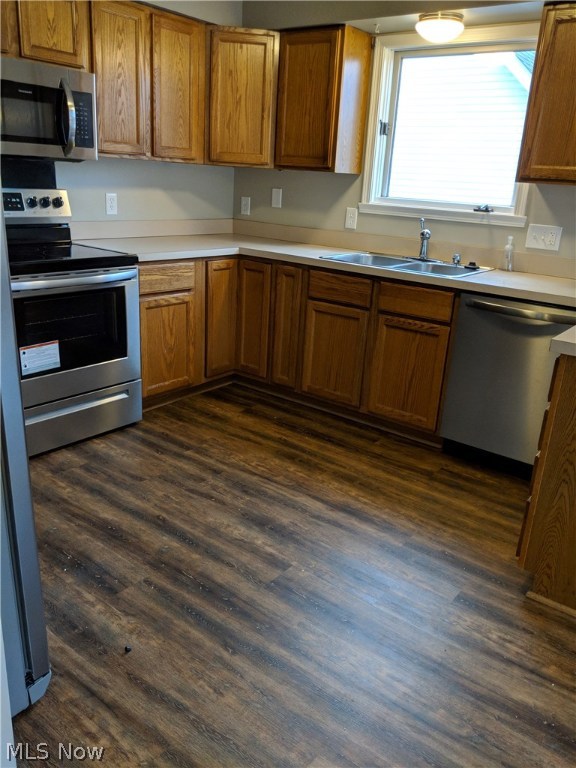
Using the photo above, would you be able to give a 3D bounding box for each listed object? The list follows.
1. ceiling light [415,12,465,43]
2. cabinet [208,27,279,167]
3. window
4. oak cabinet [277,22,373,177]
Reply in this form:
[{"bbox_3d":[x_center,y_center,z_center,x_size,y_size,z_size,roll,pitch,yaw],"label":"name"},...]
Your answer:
[{"bbox_3d":[0.779,-1.819,3.091,0.250,0.110,0.250,17,23,34],"label":"ceiling light"},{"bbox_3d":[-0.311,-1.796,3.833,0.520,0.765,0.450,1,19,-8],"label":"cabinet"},{"bbox_3d":[0.906,-1.442,3.375,1.040,0.990,0.100,17,23,34],"label":"window"},{"bbox_3d":[0.201,-1.698,3.637,0.458,0.765,0.320,17,23,34],"label":"oak cabinet"}]

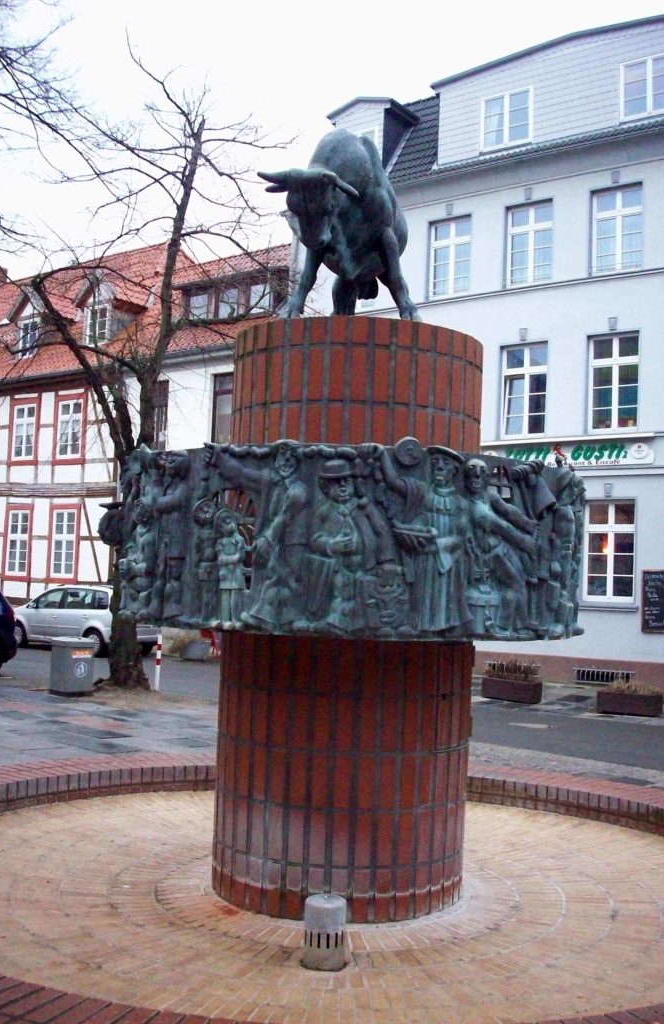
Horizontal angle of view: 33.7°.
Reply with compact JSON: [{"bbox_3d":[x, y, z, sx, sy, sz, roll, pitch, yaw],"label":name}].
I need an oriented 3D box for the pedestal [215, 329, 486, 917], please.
[{"bbox_3d":[0.085,0.506,5.628,1.276,2.746,1.276,2,-4,0],"label":"pedestal"}]

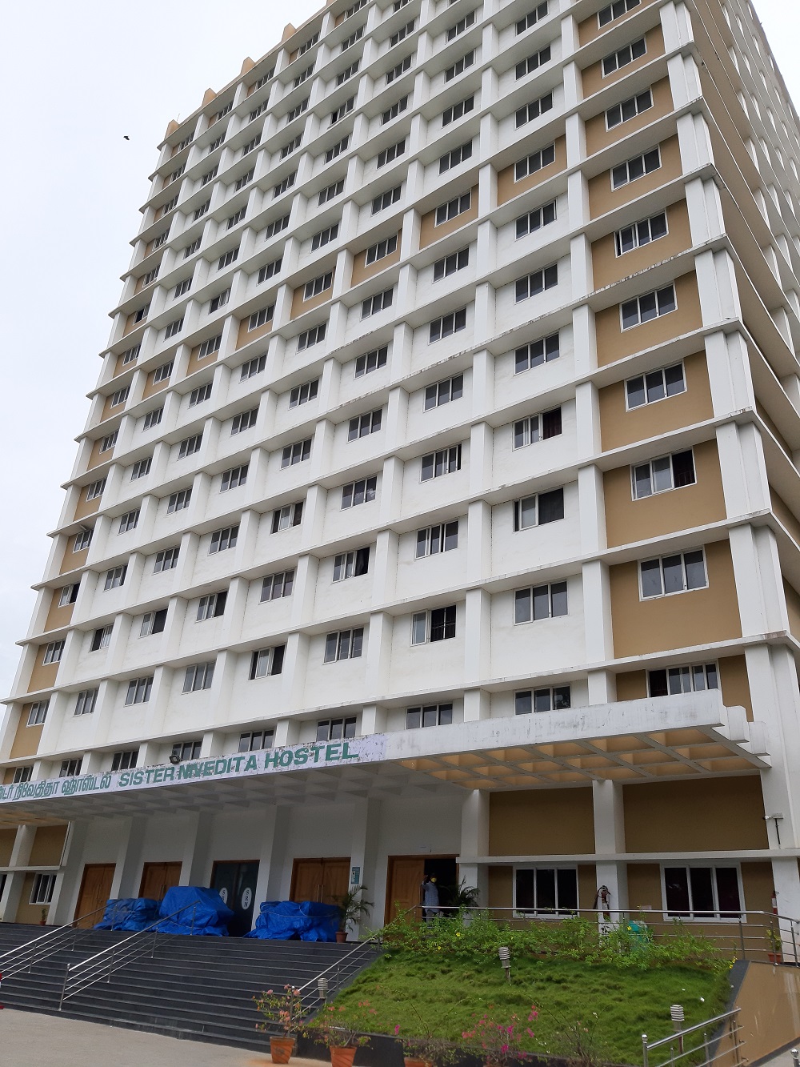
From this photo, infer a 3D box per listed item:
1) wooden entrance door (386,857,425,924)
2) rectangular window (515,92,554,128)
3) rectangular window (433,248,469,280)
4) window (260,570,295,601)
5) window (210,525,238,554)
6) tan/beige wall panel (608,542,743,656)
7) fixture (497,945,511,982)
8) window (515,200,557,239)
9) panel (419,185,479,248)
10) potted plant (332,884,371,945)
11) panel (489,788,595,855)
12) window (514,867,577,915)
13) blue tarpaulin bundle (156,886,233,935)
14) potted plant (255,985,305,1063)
[{"bbox_3d":[0.127,10.549,24.127,1.375,2.267,0.100,-17,-34,35],"label":"wooden entrance door"},{"bbox_3d":[5.680,-17.916,35.304,1.797,1.087,0.100,-17,-34,35],"label":"rectangular window"},{"bbox_3d":[2.130,-11.164,34.698,1.797,1.056,0.100,-17,-34,35],"label":"rectangular window"},{"bbox_3d":[-4.941,2.158,33.565,1.815,1.104,0.100,-17,-34,35],"label":"window"},{"bbox_3d":[-7.546,0.273,35.641,1.763,1.079,0.100,-17,-34,35],"label":"window"},{"bbox_3d":[6.956,1.758,20.965,3.340,2.777,0.100,-17,-34,35],"label":"tan/beige wall panel"},{"bbox_3d":[1.945,7.956,15.351,0.180,0.600,0.180,-17,-34,35],"label":"fixture"},{"bbox_3d":[5.039,-11.600,30.810,1.734,1.106,0.120,-17,-34,35],"label":"window"},{"bbox_3d":[2.053,-12.434,33.568,3.133,2.806,0.100,-17,-34,35],"label":"panel"},{"bbox_3d":[-1.246,9.784,21.351,0.930,1.427,0.900,5,-27,-1],"label":"potted plant"},{"bbox_3d":[3.713,7.378,21.302,3.314,1.626,0.100,-17,-34,35],"label":"panel"},{"bbox_3d":[3.528,8.657,20.141,1.795,1.193,0.120,-17,-34,35],"label":"window"},{"bbox_3d":[-5.930,10.957,24.123,2.050,1.289,1.200,-17,-34,35],"label":"blue tarpaulin bundle"},{"bbox_3d":[-2.109,8.598,14.651,0.820,1.134,0.820,6,-27,-4],"label":"potted plant"}]

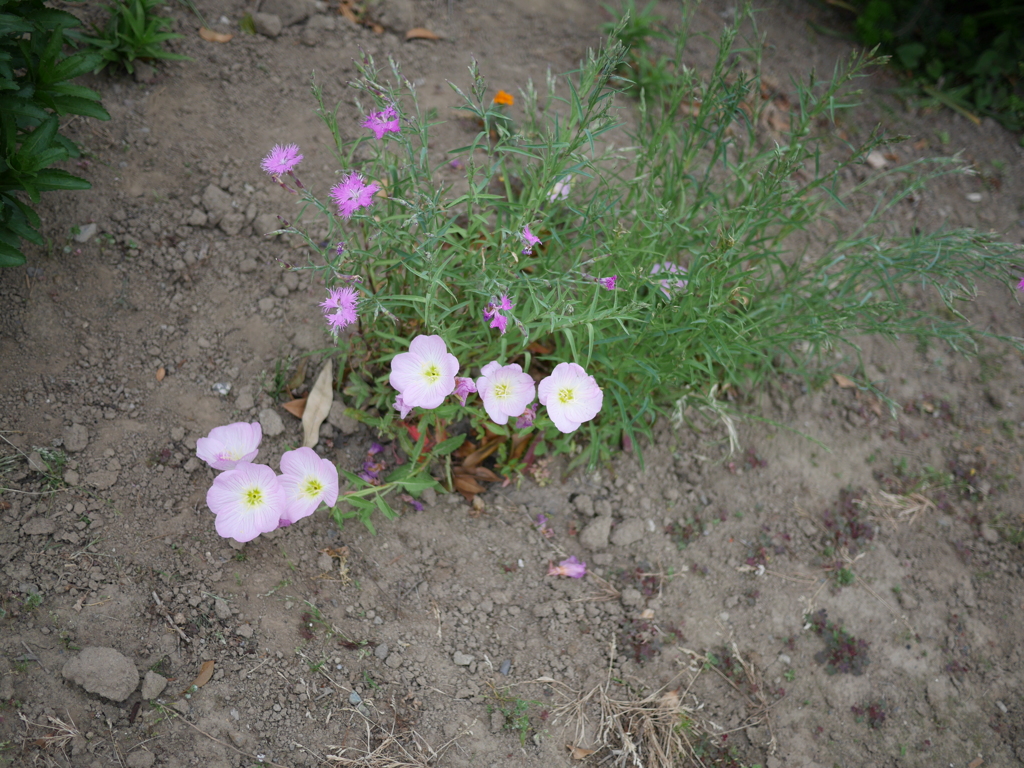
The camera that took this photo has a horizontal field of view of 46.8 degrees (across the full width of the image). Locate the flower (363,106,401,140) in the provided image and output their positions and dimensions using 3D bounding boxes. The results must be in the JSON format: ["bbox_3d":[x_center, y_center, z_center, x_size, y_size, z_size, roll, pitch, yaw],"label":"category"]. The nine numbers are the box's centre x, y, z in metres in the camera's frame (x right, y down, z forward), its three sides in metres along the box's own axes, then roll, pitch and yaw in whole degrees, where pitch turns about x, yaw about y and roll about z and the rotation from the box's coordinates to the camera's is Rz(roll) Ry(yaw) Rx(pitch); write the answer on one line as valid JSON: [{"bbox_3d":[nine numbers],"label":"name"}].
[{"bbox_3d":[-0.106,-0.212,0.960,0.031,0.015,0.030,0,50,0],"label":"flower"}]

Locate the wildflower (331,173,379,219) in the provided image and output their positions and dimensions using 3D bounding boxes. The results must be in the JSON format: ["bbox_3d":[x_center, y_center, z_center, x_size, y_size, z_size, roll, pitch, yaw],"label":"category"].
[{"bbox_3d":[-0.130,-0.155,0.980,0.041,0.015,0.039,0,90,-3],"label":"wildflower"}]

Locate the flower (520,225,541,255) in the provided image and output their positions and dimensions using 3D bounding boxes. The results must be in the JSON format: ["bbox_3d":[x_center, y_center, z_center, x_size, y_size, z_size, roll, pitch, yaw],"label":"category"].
[{"bbox_3d":[0.015,-0.120,0.980,0.018,0.017,0.024,0,90,-24],"label":"flower"}]

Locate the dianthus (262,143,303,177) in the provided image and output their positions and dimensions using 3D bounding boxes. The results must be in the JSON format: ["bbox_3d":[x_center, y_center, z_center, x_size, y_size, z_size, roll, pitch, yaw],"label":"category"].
[{"bbox_3d":[-0.188,-0.182,0.966,0.035,0.014,0.033,-8,46,9],"label":"dianthus"}]

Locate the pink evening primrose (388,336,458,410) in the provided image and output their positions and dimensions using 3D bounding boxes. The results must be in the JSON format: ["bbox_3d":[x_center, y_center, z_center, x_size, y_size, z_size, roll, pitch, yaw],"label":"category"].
[{"bbox_3d":[-0.067,-0.009,0.900,0.053,0.026,0.056,0,75,17],"label":"pink evening primrose"}]

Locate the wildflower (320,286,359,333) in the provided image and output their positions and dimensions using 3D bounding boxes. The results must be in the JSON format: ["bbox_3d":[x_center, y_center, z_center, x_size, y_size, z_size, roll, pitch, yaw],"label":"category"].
[{"bbox_3d":[-0.134,-0.058,0.920,0.030,0.013,0.035,0,85,0],"label":"wildflower"}]

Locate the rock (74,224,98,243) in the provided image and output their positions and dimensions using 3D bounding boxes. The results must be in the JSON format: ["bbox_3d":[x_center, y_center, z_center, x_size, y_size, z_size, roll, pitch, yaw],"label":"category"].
[{"bbox_3d":[-0.392,-0.139,1.089,0.022,0.011,0.017,0,48,0],"label":"rock"}]

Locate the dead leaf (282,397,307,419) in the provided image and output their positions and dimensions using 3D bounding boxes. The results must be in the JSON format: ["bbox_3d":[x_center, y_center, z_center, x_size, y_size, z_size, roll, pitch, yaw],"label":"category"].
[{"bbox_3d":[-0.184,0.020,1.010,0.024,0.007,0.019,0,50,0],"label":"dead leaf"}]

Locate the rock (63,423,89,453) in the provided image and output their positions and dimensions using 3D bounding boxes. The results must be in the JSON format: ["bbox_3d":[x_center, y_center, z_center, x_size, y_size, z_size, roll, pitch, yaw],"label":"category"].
[{"bbox_3d":[-0.353,0.043,0.956,0.021,0.015,0.025,0,57,-21],"label":"rock"}]

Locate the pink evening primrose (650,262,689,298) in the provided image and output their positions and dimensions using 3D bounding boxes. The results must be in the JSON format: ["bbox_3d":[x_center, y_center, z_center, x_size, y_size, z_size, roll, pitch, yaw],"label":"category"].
[{"bbox_3d":[0.130,-0.085,0.973,0.036,0.018,0.034,2,53,-2],"label":"pink evening primrose"}]

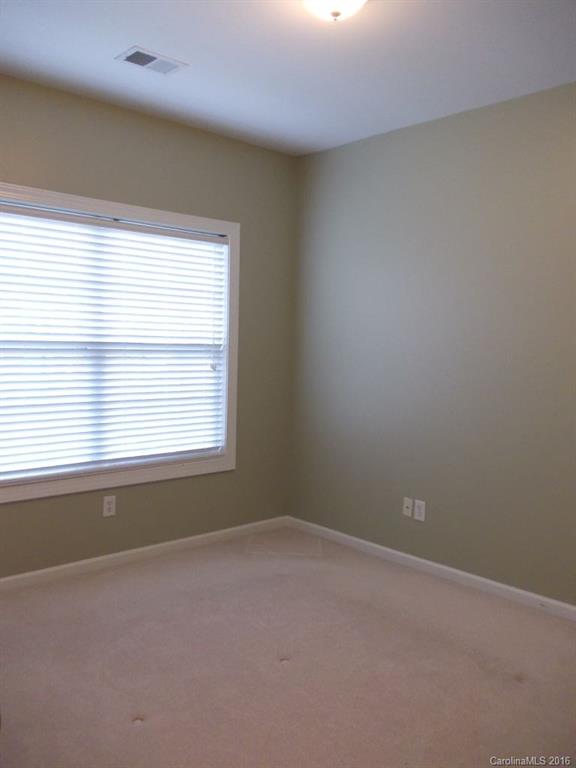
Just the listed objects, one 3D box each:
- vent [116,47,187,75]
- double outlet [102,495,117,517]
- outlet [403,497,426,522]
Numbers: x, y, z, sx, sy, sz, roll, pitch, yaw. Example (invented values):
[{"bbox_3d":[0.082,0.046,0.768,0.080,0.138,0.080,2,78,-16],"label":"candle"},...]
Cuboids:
[{"bbox_3d":[-0.648,-1.542,2.995,0.292,0.015,0.197,-2,6,-42],"label":"vent"},{"bbox_3d":[-1.048,0.723,3.669,0.072,0.115,0.012,-2,6,-42],"label":"double outlet"},{"bbox_3d":[0.772,0.767,3.810,0.012,0.116,0.157,-2,6,-42],"label":"outlet"}]

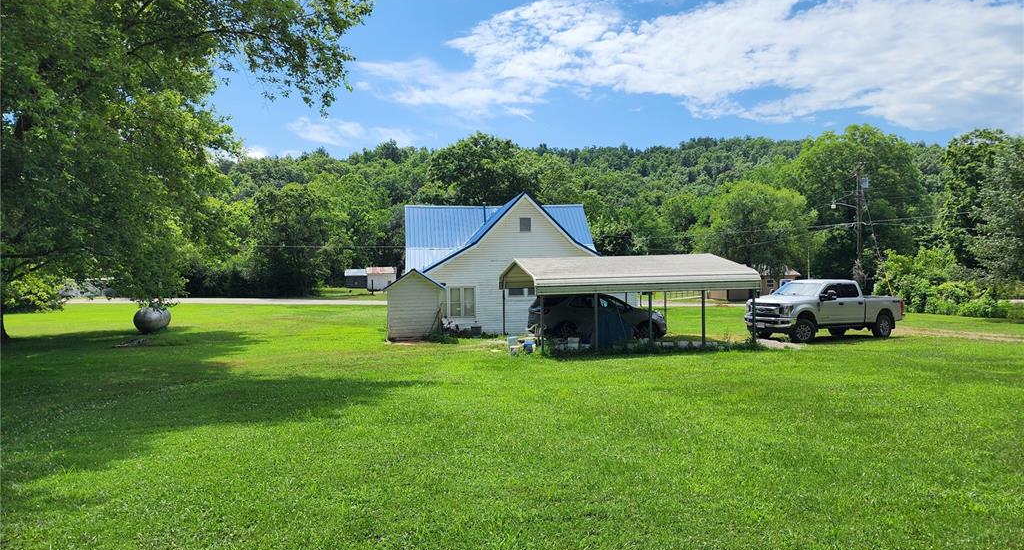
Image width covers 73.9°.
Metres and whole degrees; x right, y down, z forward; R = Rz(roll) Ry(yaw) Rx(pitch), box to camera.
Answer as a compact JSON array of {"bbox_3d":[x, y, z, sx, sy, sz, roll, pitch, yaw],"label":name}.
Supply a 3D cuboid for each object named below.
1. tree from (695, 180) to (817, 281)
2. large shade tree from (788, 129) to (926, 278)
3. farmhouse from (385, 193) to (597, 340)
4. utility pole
[{"bbox_3d":[21.400,-3.000,60.000,10.800,10.700,10.500,-1,0,0],"label":"tree"},{"bbox_3d":[34.800,-6.450,68.000,13.600,17.000,13.000,-1,0,0],"label":"large shade tree"},{"bbox_3d":[-0.300,-0.420,30.600,9.700,5.500,10.800,-1,0,-9],"label":"farmhouse"},{"bbox_3d":[19.900,-2.150,39.000,1.000,8.600,0.600,-1,0,9],"label":"utility pole"}]

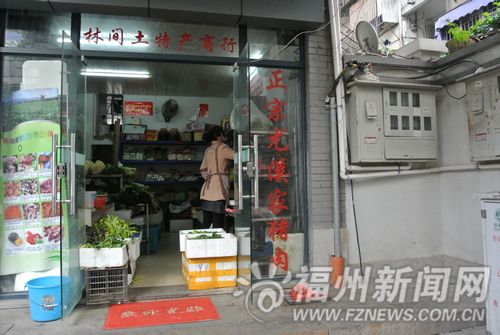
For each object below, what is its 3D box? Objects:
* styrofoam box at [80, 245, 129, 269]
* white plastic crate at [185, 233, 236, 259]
[{"bbox_3d":[-1.364,0.829,3.550,0.385,0.172,0.290,-1,-3,-6],"label":"styrofoam box"},{"bbox_3d":[-0.417,0.820,3.948,0.510,0.182,0.370,0,-3,-13],"label":"white plastic crate"}]

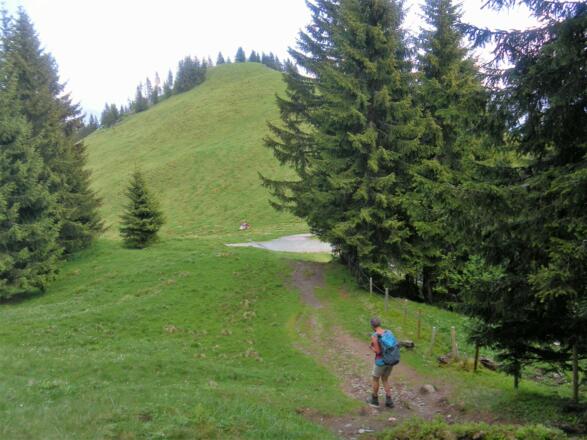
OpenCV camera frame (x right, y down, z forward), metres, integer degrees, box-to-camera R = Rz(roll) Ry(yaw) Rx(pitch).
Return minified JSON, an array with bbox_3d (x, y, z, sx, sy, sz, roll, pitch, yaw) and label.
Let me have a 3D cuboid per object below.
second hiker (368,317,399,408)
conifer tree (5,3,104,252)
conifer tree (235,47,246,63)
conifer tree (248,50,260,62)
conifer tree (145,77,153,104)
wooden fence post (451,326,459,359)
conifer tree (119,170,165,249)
[{"bbox_3d":[1.668,2.623,11.000,0.580,1.680,0.540,3,4,41],"label":"second hiker"},{"bbox_3d":[-16.380,-5.966,40.000,7.200,16.600,7.200,0,3,0],"label":"conifer tree"},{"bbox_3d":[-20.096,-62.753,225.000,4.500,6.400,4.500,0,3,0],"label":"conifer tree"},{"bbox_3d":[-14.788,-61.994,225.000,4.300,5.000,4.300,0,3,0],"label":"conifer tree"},{"bbox_3d":[-54.980,-49.103,225.000,3.400,10.800,3.400,0,3,0],"label":"conifer tree"},{"bbox_3d":[4.884,3.716,18.000,0.130,0.970,0.130,-2,3,0],"label":"wooden fence post"},{"bbox_3d":[-11.783,-0.814,46.000,3.600,6.100,3.600,0,3,0],"label":"conifer tree"}]

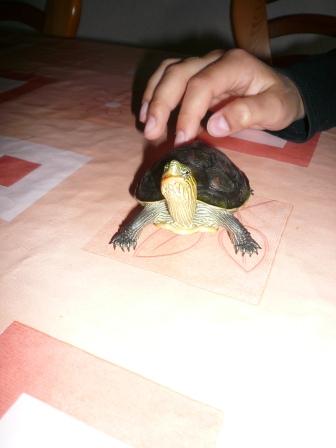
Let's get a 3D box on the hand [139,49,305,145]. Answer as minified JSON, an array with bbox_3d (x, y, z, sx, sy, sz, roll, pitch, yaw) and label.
[{"bbox_3d":[0.041,-0.101,0.309,0.119,0.059,0.080,-7,36,-5],"label":"hand"}]

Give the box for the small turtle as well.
[{"bbox_3d":[0.019,-0.033,0.238,0.084,0.050,0.110,7,37,10],"label":"small turtle"}]

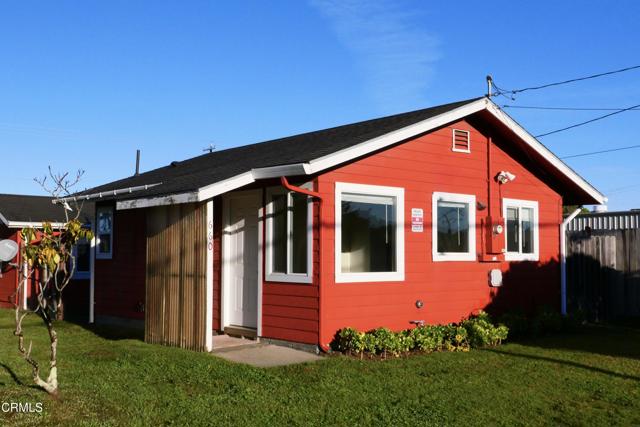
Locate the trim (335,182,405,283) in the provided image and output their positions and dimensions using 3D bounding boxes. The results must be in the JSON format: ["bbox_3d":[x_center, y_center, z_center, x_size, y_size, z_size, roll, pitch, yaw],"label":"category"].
[{"bbox_3d":[0.773,0.299,10.413,1.409,1.419,0.070,3,-4,-40],"label":"trim"}]

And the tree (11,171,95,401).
[{"bbox_3d":[-2.743,0.696,7.293,0.800,2.240,0.720,1,-4,-20],"label":"tree"}]

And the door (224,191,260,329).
[{"bbox_3d":[-1.197,0.754,11.217,0.090,2.100,0.950,3,-4,-40],"label":"door"}]

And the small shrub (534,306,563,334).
[{"bbox_3d":[4.070,1.906,12.692,0.490,0.490,0.450,3,-4,-40],"label":"small shrub"}]

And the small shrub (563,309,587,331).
[{"bbox_3d":[4.745,1.976,13.261,0.440,0.420,0.420,3,-4,-40],"label":"small shrub"}]

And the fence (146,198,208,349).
[{"bbox_3d":[-2.159,0.928,10.582,0.090,2.090,1.850,3,-4,-40],"label":"fence"}]

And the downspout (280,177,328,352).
[{"bbox_3d":[-0.188,0.693,9.563,0.720,2.380,0.300,3,-4,-40],"label":"downspout"}]

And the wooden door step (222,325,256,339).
[{"bbox_3d":[-1.224,1.884,11.133,0.220,0.140,0.920,3,-4,-40],"label":"wooden door step"}]

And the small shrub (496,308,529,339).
[{"bbox_3d":[3.247,1.848,11.996,0.530,0.500,0.480,3,-4,-40],"label":"small shrub"}]

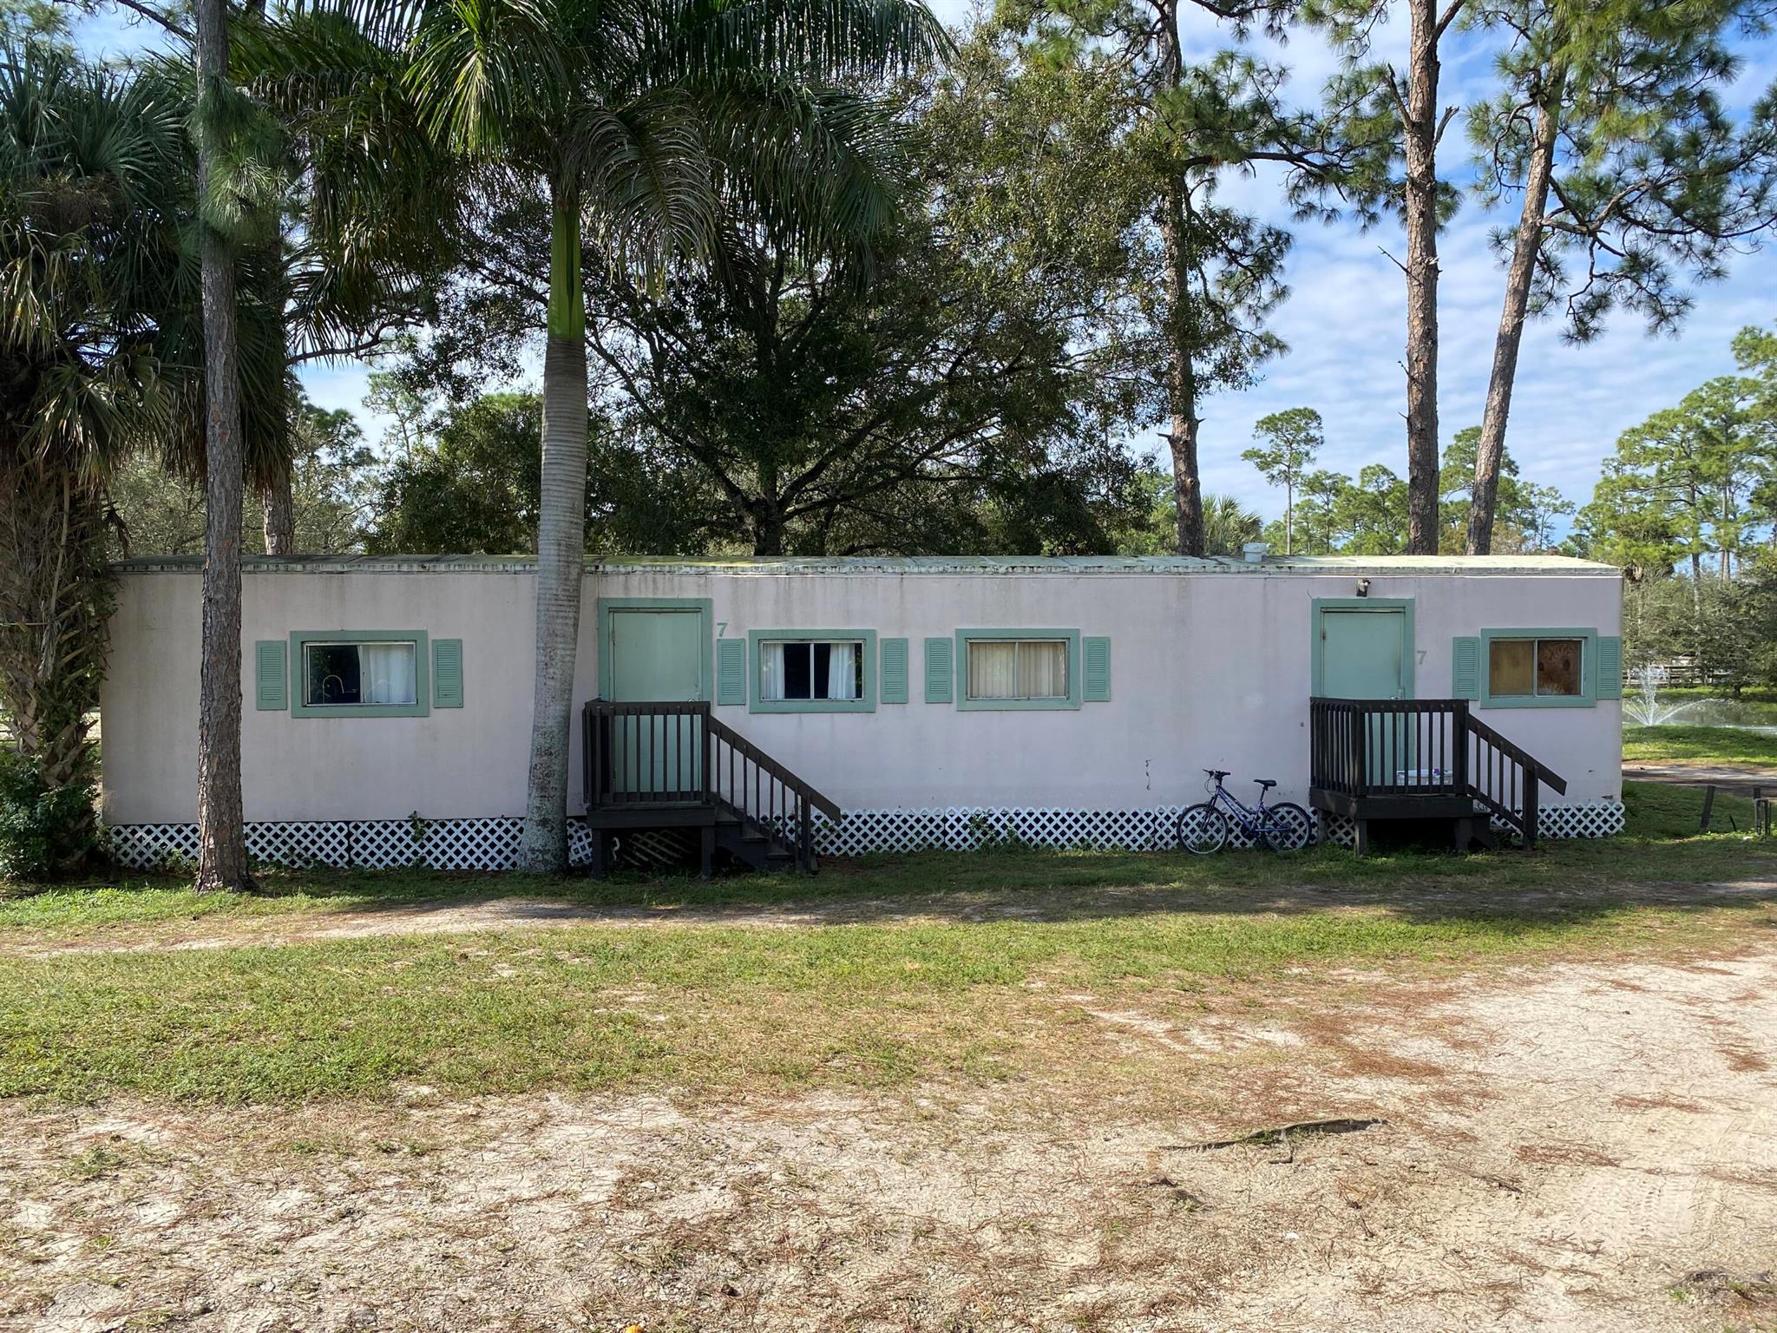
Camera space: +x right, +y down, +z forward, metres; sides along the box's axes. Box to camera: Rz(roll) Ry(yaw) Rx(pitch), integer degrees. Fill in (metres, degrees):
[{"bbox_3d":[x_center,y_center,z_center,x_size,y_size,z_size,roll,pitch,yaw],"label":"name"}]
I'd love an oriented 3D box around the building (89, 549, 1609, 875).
[{"bbox_3d":[-0.013,0.329,15.937,16.293,3.360,3.450,0,1,-5],"label":"building"}]

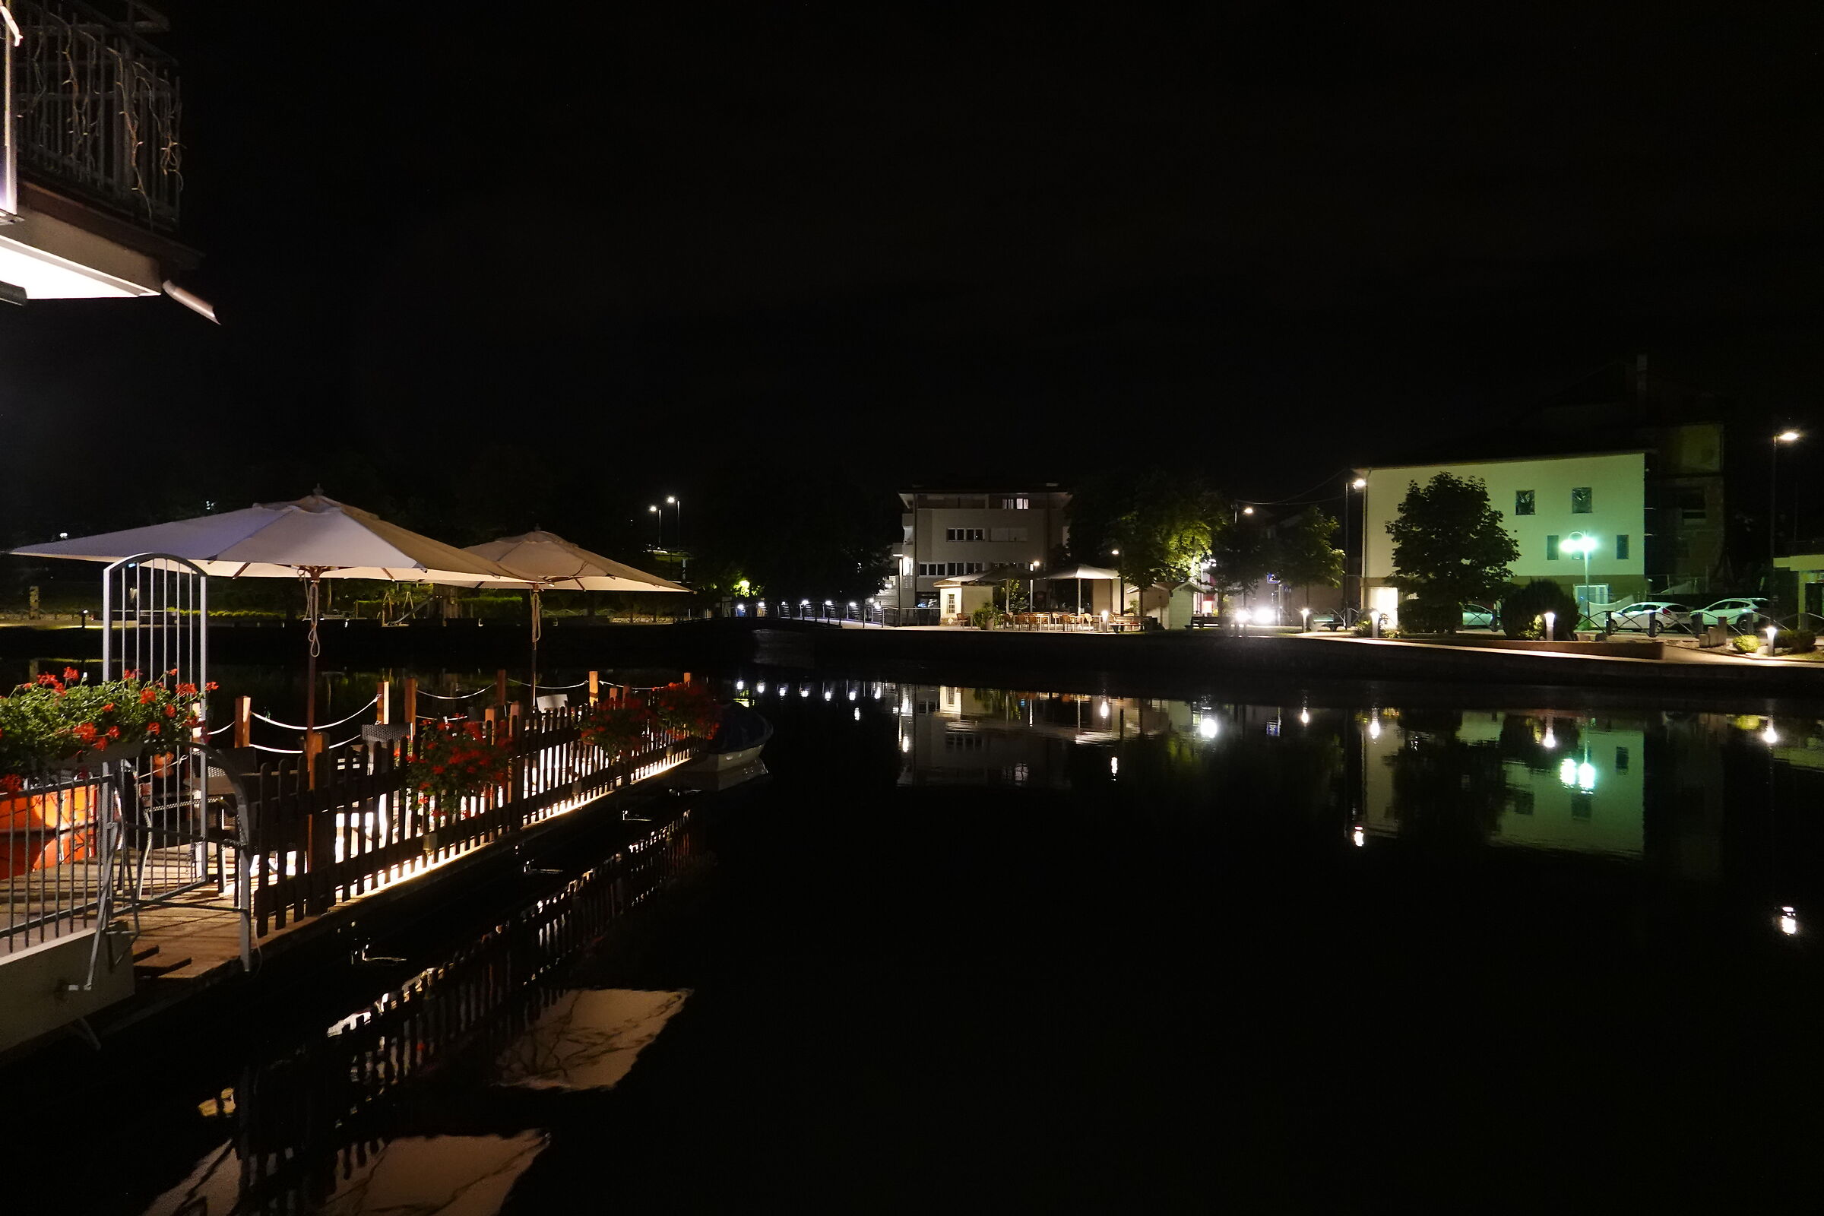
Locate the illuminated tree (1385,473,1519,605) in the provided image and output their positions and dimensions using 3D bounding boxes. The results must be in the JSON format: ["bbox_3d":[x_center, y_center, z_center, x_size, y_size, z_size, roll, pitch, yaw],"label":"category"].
[{"bbox_3d":[24.750,-2.450,55.800,5.750,7.400,5.750,0,0,0],"label":"illuminated tree"}]

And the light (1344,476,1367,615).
[{"bbox_3d":[21.550,-2.600,59.300,1.300,7.400,0.350,0,0,-33],"label":"light"}]

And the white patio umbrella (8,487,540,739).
[{"bbox_3d":[-5.160,0.520,10.500,3.050,3.020,3.050,0,0,0],"label":"white patio umbrella"}]

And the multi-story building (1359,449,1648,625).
[{"bbox_3d":[37.300,-3.800,75.800,15.200,10.200,10.500,0,0,35],"label":"multi-story building"}]

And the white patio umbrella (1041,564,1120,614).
[{"bbox_3d":[9.050,-0.520,65.000,3.050,3.400,3.050,0,0,40],"label":"white patio umbrella"}]

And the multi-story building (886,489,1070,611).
[{"bbox_3d":[6.600,-4.600,108.500,15.000,11.800,14.000,0,0,4],"label":"multi-story building"}]

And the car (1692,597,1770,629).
[{"bbox_3d":[39.700,0.380,58.500,1.820,1.600,4.300,0,0,-13],"label":"car"}]

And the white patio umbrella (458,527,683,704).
[{"bbox_3d":[-4.620,0.530,15.000,3.000,3.000,3.000,0,0,5],"label":"white patio umbrella"}]

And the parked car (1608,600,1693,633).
[{"bbox_3d":[34.900,0.480,57.500,1.750,1.470,4.000,0,0,-13],"label":"parked car"}]

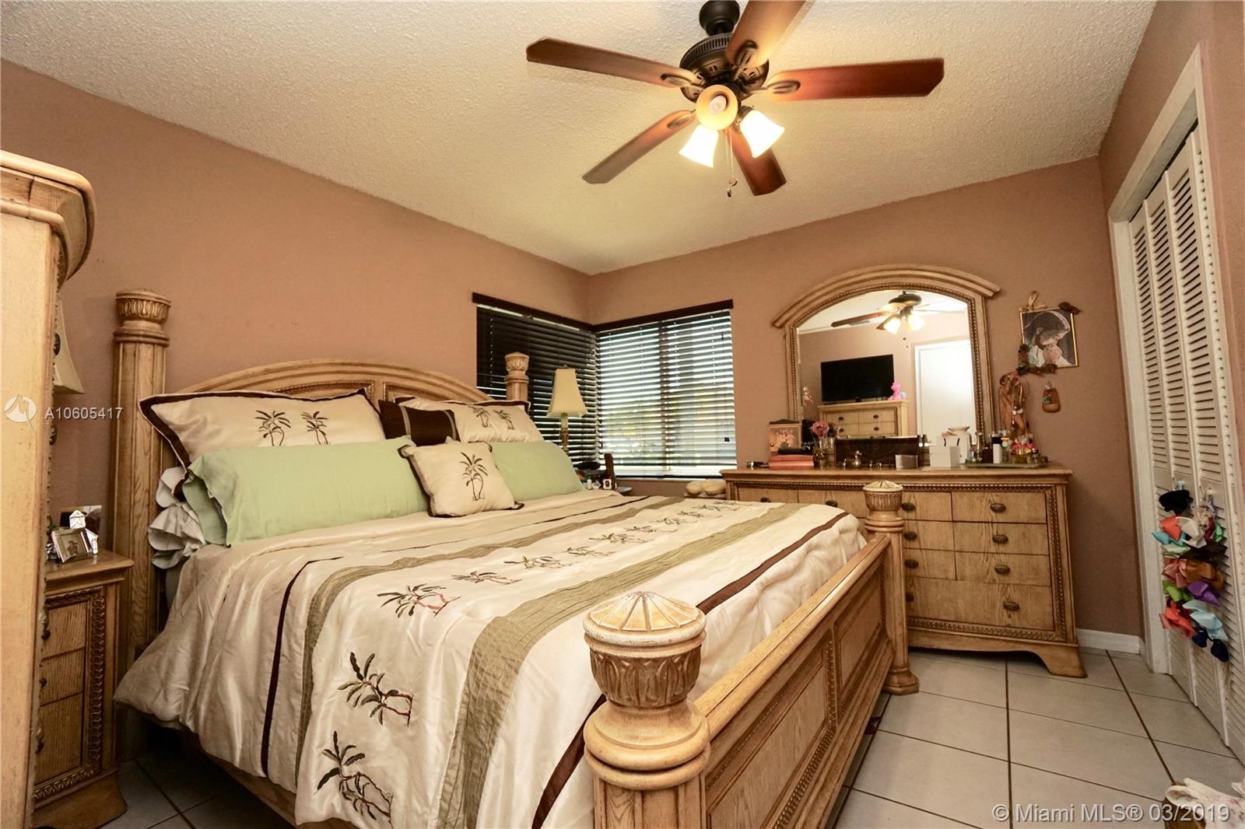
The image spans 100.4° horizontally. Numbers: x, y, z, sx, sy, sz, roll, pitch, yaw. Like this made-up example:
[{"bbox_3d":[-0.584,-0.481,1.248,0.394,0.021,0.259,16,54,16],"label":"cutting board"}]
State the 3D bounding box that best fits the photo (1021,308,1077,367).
[{"bbox_3d":[2.211,-0.394,2.687,0.210,0.315,0.030,-4,-4,35],"label":"photo"}]

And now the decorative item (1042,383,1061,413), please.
[{"bbox_3d":[2.209,-0.082,2.667,0.078,0.152,0.040,-4,-4,35],"label":"decorative item"}]

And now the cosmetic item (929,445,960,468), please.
[{"bbox_3d":[1.716,0.220,2.761,0.100,0.122,0.105,0,-4,-36],"label":"cosmetic item"}]

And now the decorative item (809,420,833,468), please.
[{"bbox_3d":[1.197,0.174,3.128,0.125,0.290,0.120,-4,-4,35],"label":"decorative item"}]

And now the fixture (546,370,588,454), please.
[{"bbox_3d":[-0.400,0.097,3.742,0.260,0.900,0.260,-1,-3,-17],"label":"fixture"}]

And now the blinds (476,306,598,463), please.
[{"bbox_3d":[-0.587,-0.094,3.880,0.060,1.200,1.220,-4,-4,35],"label":"blinds"}]

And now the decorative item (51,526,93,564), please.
[{"bbox_3d":[-1.820,0.431,1.720,0.060,0.105,0.085,-3,-3,10],"label":"decorative item"}]

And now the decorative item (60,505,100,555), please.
[{"bbox_3d":[-1.889,0.405,1.799,0.060,0.170,0.110,-4,-4,27],"label":"decorative item"}]

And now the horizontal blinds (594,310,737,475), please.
[{"bbox_3d":[0.299,-0.114,4.027,1.200,1.200,0.060,-4,-4,35],"label":"horizontal blinds"}]

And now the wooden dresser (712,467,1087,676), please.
[{"bbox_3d":[1.415,0.754,2.897,1.700,0.908,0.520,-4,-4,35],"label":"wooden dresser"}]

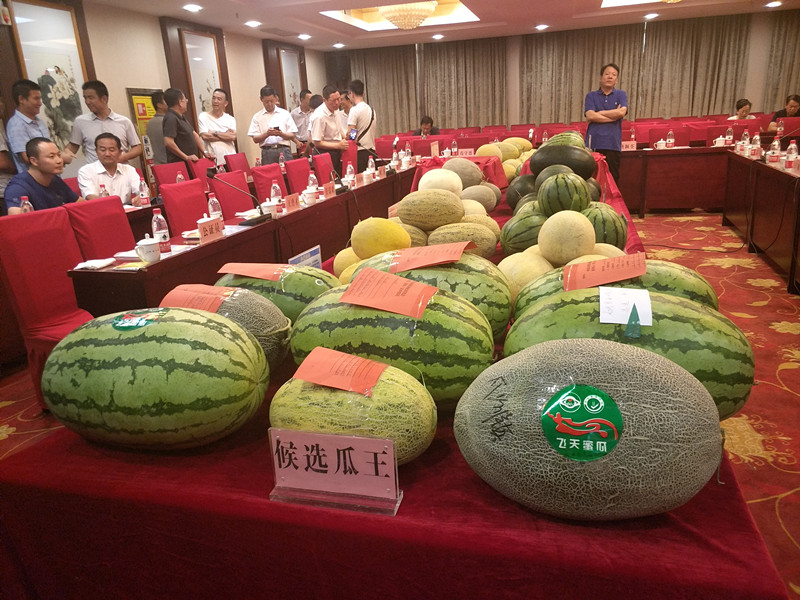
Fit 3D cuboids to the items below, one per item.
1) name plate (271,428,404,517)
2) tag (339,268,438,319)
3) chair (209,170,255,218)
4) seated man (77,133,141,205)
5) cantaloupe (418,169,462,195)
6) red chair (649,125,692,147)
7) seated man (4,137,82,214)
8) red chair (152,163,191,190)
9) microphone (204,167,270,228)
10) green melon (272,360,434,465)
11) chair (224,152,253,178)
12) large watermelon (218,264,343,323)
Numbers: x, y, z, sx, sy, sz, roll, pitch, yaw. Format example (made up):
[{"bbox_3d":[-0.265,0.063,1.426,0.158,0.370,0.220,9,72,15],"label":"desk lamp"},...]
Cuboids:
[{"bbox_3d":[-0.098,0.247,0.849,0.200,0.109,0.045,1,18,15],"label":"name plate"},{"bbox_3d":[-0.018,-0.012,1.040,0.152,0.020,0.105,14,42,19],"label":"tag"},{"bbox_3d":[-1.010,-0.414,4.195,0.560,0.970,0.440,3,19,18],"label":"chair"},{"bbox_3d":[-2.200,-0.689,4.703,0.520,1.300,0.720,-19,24,-41],"label":"seated man"},{"bbox_3d":[0.186,-0.523,2.661,0.200,0.165,0.190,-1,18,7],"label":"cantaloupe"},{"bbox_3d":[3.268,-1.587,7.087,0.450,0.970,0.560,3,19,18],"label":"red chair"},{"bbox_3d":[-2.234,-0.453,3.909,0.700,1.260,0.540,8,21,30],"label":"seated man"},{"bbox_3d":[-1.783,-0.737,5.202,0.540,0.950,0.440,3,19,18],"label":"red chair"},{"bbox_3d":[-0.902,-0.580,3.192,0.310,0.290,0.210,0,18,10],"label":"microphone"},{"bbox_3d":[-0.075,0.184,0.927,0.272,0.181,0.181,0,18,9],"label":"green melon"},{"bbox_3d":[-1.607,-1.146,6.544,0.560,0.970,0.440,3,19,18],"label":"chair"},{"bbox_3d":[-0.303,0.019,1.423,0.368,0.222,0.213,-2,17,5],"label":"large watermelon"}]

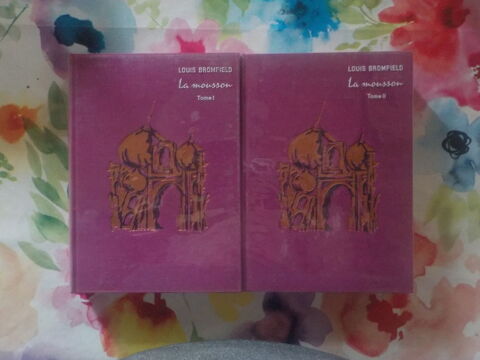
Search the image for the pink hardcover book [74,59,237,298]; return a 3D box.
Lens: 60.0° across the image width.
[{"bbox_3d":[-0.072,-0.006,0.368,0.145,0.025,0.205,0,90,0],"label":"pink hardcover book"}]

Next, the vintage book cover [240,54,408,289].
[{"bbox_3d":[0.075,-0.006,0.368,0.145,0.025,0.205,0,90,0],"label":"vintage book cover"}]

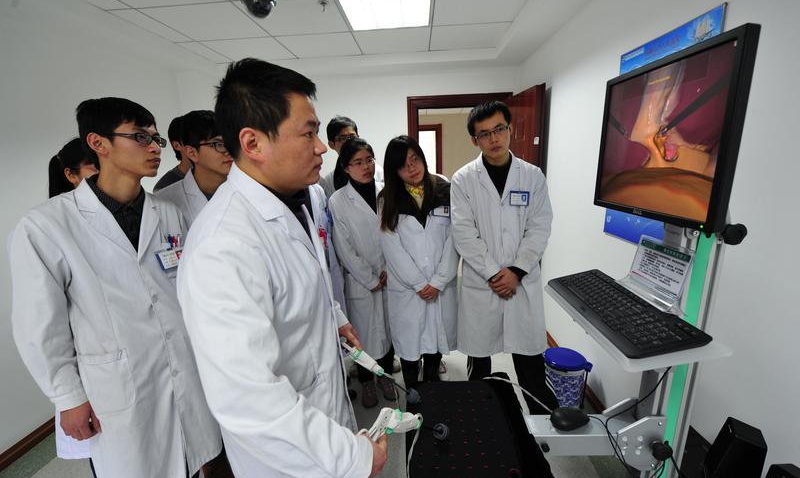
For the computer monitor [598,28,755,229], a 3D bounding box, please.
[{"bbox_3d":[0.596,-0.226,0.770,0.052,0.340,0.407,-1,14,3],"label":"computer monitor"}]

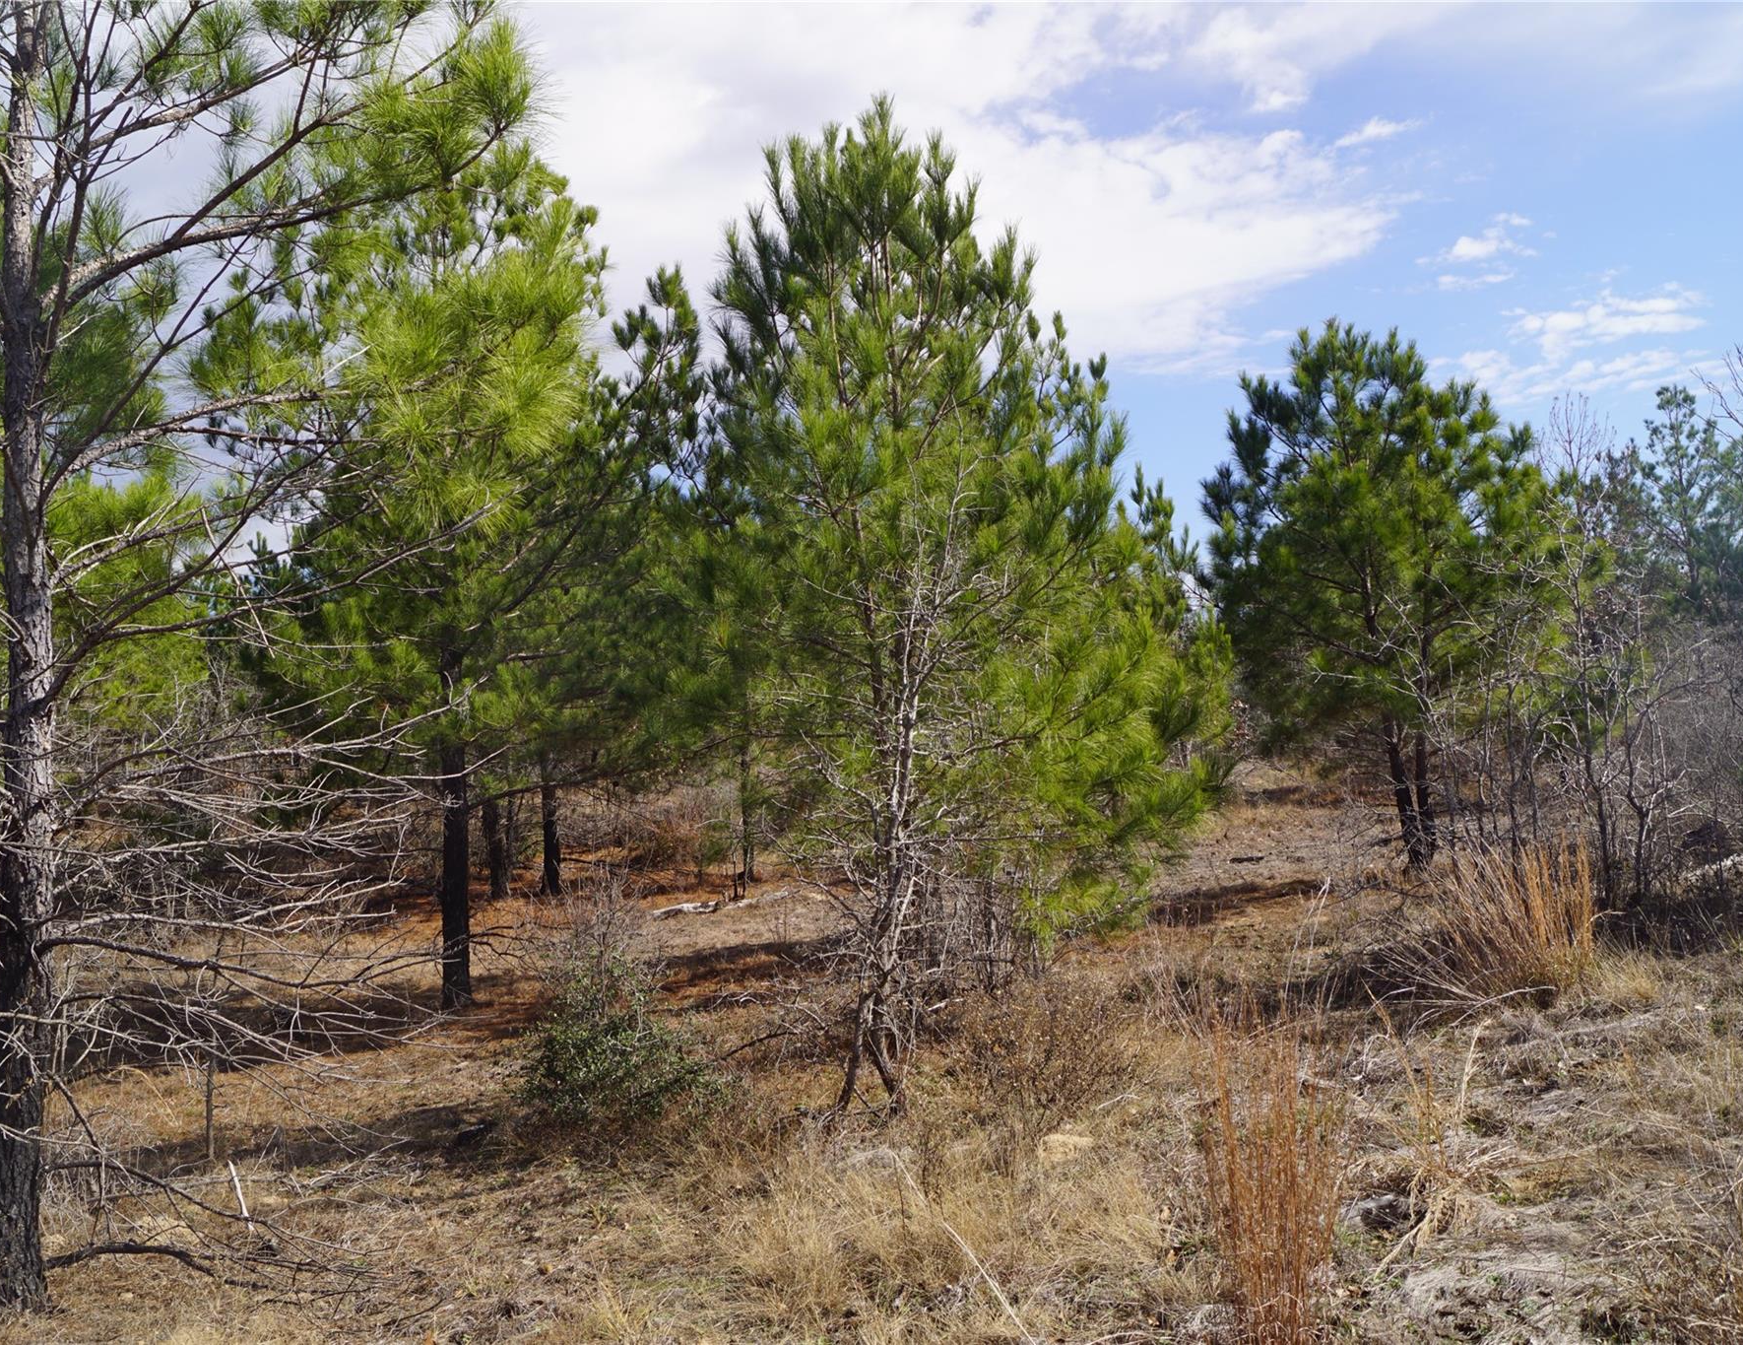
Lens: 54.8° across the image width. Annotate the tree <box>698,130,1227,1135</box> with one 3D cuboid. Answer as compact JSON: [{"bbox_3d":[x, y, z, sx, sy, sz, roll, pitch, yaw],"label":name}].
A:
[{"bbox_3d":[0.438,-0.303,7.600,2.249,4.283,2.200,0,-1,0],"label":"tree"}]

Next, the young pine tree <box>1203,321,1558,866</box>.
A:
[{"bbox_3d":[4.119,-0.638,13.600,2.783,4.282,2.700,0,-1,0],"label":"young pine tree"}]

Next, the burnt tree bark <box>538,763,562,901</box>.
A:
[{"bbox_3d":[-2.448,1.201,12.800,0.180,1.007,0.160,0,-1,0],"label":"burnt tree bark"}]

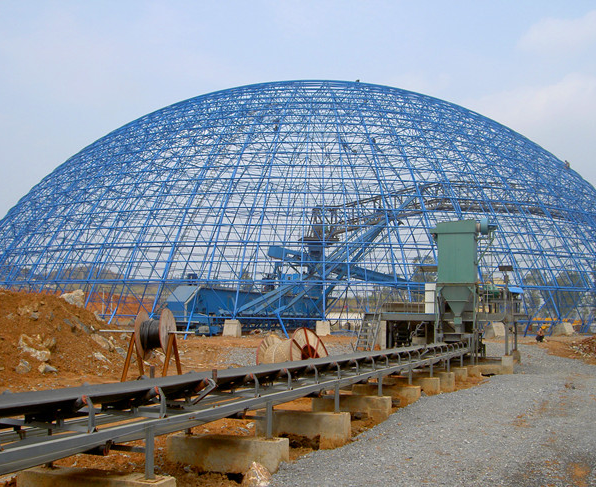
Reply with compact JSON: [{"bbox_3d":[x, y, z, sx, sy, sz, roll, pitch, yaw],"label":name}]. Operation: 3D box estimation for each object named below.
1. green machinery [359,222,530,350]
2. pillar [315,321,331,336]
[{"bbox_3d":[6.200,1.900,30.300,6.000,5.400,5.200,-2,-6,21],"label":"green machinery"},{"bbox_3d":[2.000,6.640,57.000,1.120,1.200,1.250,1,-6,1],"label":"pillar"}]

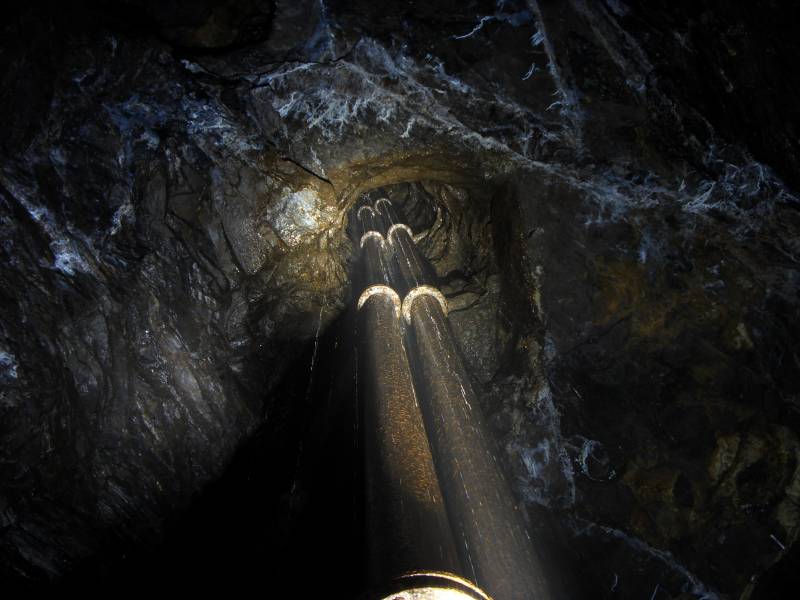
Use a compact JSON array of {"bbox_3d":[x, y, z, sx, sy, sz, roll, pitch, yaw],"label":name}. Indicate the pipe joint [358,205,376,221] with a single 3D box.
[{"bbox_3d":[-0.461,-1.208,12.659,0.250,0.070,0.250,0,-80,-3],"label":"pipe joint"}]

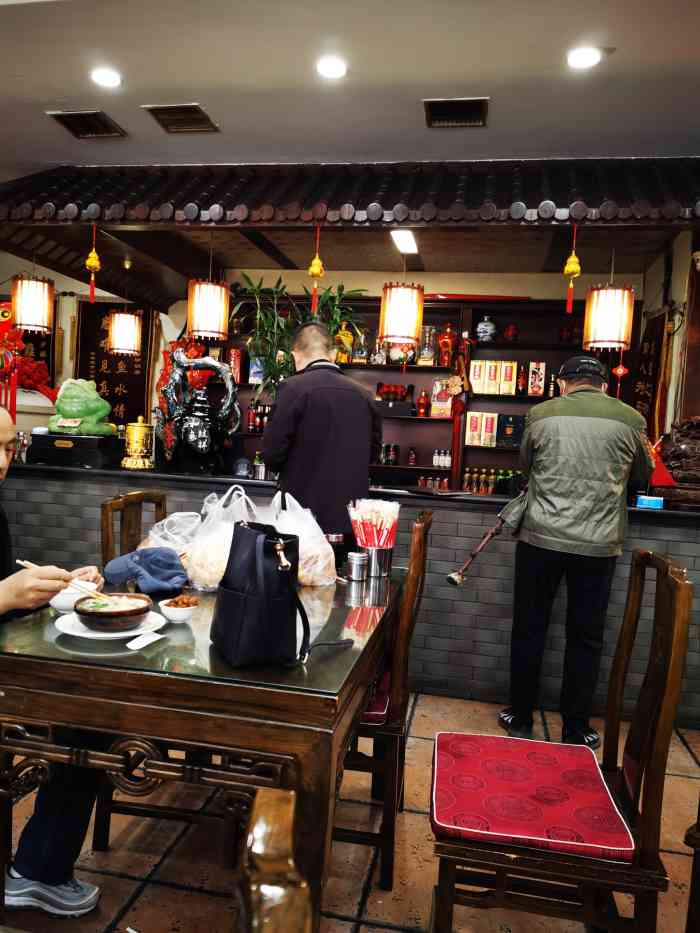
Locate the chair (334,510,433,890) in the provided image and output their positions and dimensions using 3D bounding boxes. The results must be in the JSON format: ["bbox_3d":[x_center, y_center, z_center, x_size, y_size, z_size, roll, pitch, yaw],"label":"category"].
[{"bbox_3d":[-0.018,0.653,2.288,0.480,1.050,0.470,4,3,11],"label":"chair"}]

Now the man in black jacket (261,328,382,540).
[{"bbox_3d":[-0.156,0.235,3.338,0.530,1.765,0.420,4,3,7],"label":"man in black jacket"}]

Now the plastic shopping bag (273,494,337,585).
[{"bbox_3d":[-0.154,0.239,2.502,0.240,0.300,0.200,4,3,11],"label":"plastic shopping bag"}]

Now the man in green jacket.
[{"bbox_3d":[1.008,0.351,3.254,0.570,1.680,0.460,4,3,13],"label":"man in green jacket"}]

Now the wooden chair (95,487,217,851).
[{"bbox_3d":[-0.482,0.624,2.334,0.475,1.055,0.460,4,3,9],"label":"wooden chair"}]

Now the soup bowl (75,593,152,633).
[{"bbox_3d":[-0.572,0.359,1.756,0.180,0.060,0.180,3,3,0],"label":"soup bowl"}]

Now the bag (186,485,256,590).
[{"bbox_3d":[-0.407,0.219,2.346,0.250,0.325,0.210,4,3,11],"label":"bag"}]

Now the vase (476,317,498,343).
[{"bbox_3d":[0.932,-0.928,4.933,0.147,0.175,0.147,4,3,11],"label":"vase"}]

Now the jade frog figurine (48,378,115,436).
[{"bbox_3d":[-1.578,-0.343,4.279,0.300,0.335,0.290,4,3,14],"label":"jade frog figurine"}]

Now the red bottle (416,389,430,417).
[{"bbox_3d":[0.496,-0.431,4.929,0.086,0.190,0.086,4,2,10],"label":"red bottle"}]

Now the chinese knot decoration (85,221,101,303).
[{"bbox_3d":[-1.332,-1.052,3.779,0.082,0.396,0.060,4,3,11],"label":"chinese knot decoration"}]

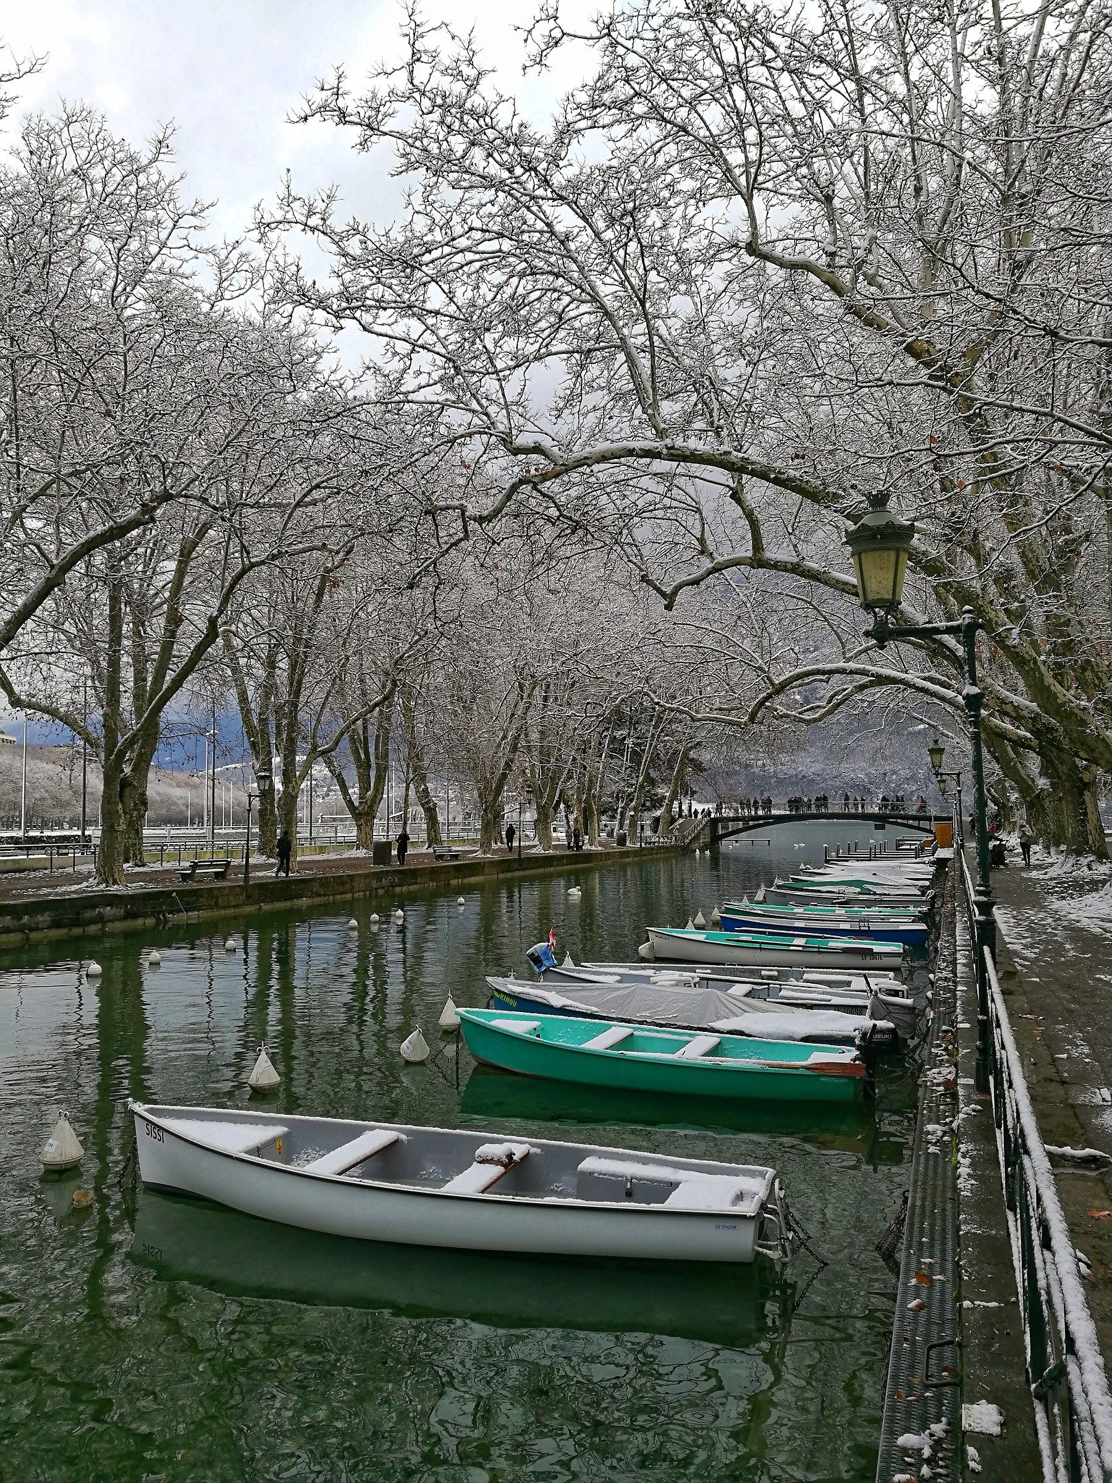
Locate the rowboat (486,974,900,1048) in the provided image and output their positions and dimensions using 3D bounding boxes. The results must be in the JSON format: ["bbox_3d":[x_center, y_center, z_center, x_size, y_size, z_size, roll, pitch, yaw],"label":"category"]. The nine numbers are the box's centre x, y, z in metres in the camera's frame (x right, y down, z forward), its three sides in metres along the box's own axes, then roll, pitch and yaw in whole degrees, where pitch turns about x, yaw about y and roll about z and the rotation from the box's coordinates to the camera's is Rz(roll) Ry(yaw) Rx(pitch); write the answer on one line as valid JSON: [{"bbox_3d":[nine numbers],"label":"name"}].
[{"bbox_3d":[1.640,3.692,15.617,5.507,0.860,1.600,-1,-4,18],"label":"rowboat"}]

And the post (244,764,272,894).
[{"bbox_3d":[-10.047,2.857,38.895,0.880,3.820,0.450,-1,-4,19],"label":"post"}]

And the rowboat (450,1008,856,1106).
[{"bbox_3d":[1.095,3.615,13.512,4.746,0.730,1.650,-1,-4,14],"label":"rowboat"}]

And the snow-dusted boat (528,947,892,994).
[{"bbox_3d":[3.014,4.083,19.475,5.427,0.600,1.600,-1,-4,11],"label":"snow-dusted boat"}]

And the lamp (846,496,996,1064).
[{"bbox_3d":[2.353,0.271,7.467,0.880,3.820,0.450,-1,-4,19],"label":"lamp"}]

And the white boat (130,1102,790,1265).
[{"bbox_3d":[-0.915,3.286,8.804,5.144,0.750,1.500,-1,-4,11],"label":"white boat"}]

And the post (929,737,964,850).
[{"bbox_3d":[10.285,1.835,30.421,0.880,3.820,0.450,-1,-4,19],"label":"post"}]

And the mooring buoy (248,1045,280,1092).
[{"bbox_3d":[-3.306,3.720,13.115,0.385,0.560,0.385,0,-4,0],"label":"mooring buoy"}]

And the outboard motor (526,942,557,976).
[{"bbox_3d":[-0.210,3.398,17.745,0.420,0.580,0.360,-19,-8,11],"label":"outboard motor"}]

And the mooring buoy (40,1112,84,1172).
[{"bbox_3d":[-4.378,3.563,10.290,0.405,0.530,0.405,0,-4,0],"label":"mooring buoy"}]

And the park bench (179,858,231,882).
[{"bbox_3d":[-12.643,4.554,41.413,0.680,0.760,2.200,-1,-4,19],"label":"park bench"}]

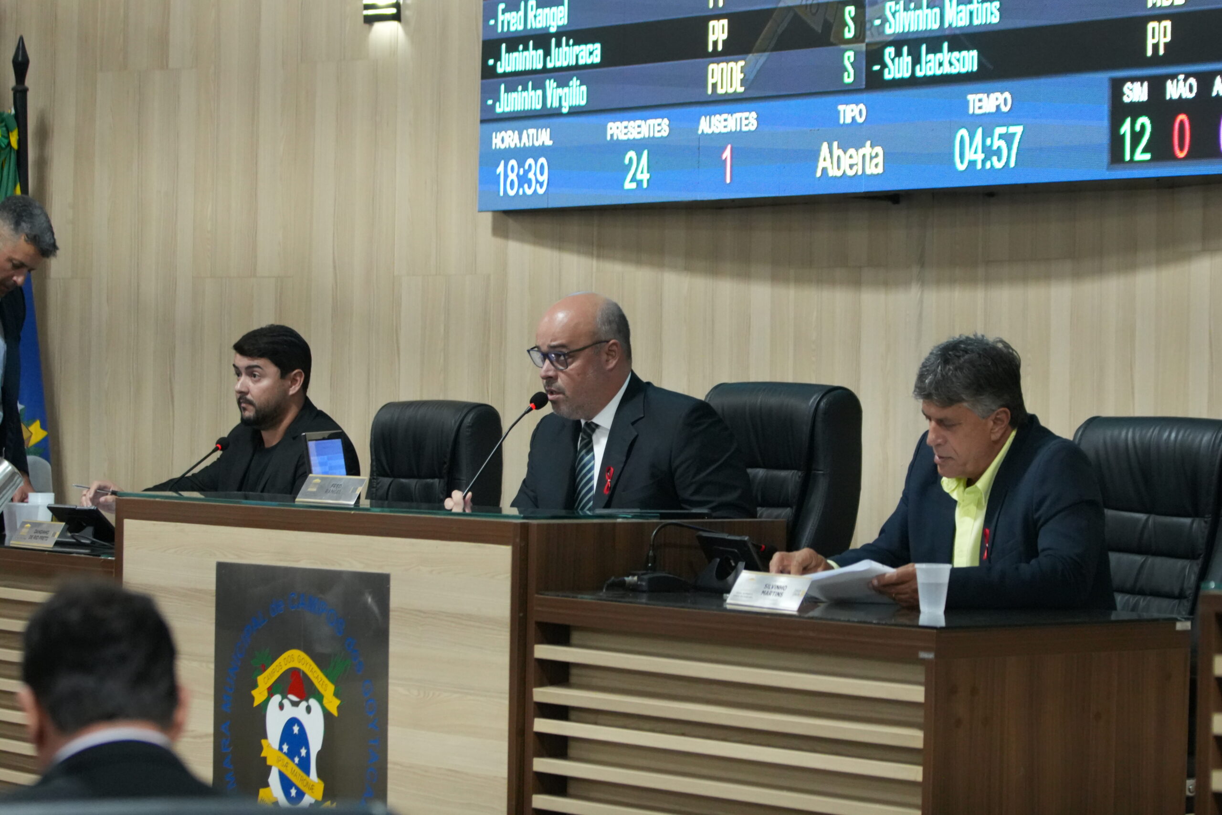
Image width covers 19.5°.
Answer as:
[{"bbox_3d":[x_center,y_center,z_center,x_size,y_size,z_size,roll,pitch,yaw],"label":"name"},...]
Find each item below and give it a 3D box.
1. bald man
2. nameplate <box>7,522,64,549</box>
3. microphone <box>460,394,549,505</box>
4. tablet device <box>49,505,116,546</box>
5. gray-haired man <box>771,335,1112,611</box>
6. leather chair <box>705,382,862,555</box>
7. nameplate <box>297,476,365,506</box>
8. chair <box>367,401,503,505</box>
[{"bbox_3d":[-0.093,0.388,7.569,0.780,1.270,0.620,1,1,-38],"label":"bald man"},{"bbox_3d":[-1.370,0.303,8.518,0.050,0.064,0.200,1,1,-40],"label":"nameplate"},{"bbox_3d":[-0.220,0.082,7.359,0.190,0.235,0.080,1,1,-33],"label":"microphone"},{"bbox_3d":[-1.283,0.286,8.733,0.110,0.105,0.210,1,1,-38],"label":"tablet device"},{"bbox_3d":[0.633,0.488,7.084,0.800,1.270,0.640,1,1,-36],"label":"gray-haired man"},{"bbox_3d":[0.195,0.499,7.771,0.660,1.110,0.620,1,1,-32],"label":"leather chair"},{"bbox_3d":[-0.597,0.176,7.606,0.050,0.066,0.205,1,1,-40],"label":"nameplate"},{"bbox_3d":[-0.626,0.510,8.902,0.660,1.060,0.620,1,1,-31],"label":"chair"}]

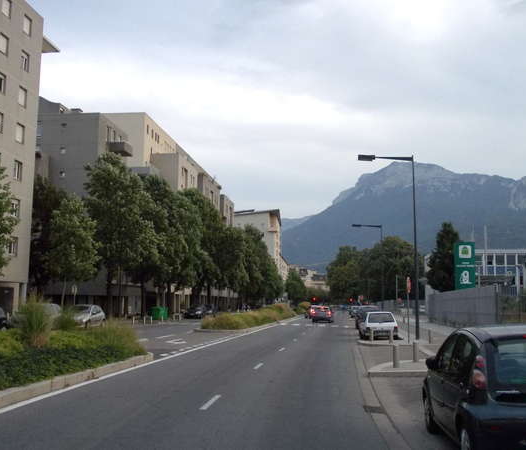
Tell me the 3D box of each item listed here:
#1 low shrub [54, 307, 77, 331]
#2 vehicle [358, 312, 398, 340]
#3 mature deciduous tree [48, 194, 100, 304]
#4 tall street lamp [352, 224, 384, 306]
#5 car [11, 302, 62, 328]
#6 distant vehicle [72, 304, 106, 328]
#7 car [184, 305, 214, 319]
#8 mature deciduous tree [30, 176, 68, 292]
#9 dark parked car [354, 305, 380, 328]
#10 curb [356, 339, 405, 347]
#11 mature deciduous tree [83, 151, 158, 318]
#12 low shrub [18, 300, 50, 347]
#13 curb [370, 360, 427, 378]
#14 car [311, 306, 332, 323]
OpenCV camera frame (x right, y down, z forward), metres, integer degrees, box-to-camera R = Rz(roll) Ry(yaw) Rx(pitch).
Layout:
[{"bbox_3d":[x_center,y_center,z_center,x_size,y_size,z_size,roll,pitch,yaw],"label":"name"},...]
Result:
[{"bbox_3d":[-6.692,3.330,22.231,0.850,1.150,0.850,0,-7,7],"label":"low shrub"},{"bbox_3d":[5.832,5.129,33.510,1.620,1.380,3.700,0,-7,6],"label":"vehicle"},{"bbox_3d":[-13.392,2.442,46.550,3.900,9.200,3.900,-1,-7,6],"label":"mature deciduous tree"},{"bbox_3d":[8.678,4.132,54.846,2.600,8.300,0.320,0,-7,7],"label":"tall street lamp"},{"bbox_3d":[-12.475,5.004,35.264,1.740,1.500,4.200,0,-7,7],"label":"car"},{"bbox_3d":[-11.605,5.983,43.087,1.660,1.450,3.900,-1,-7,11],"label":"distant vehicle"},{"bbox_3d":[-7.125,9.684,73.263,1.750,1.480,4.200,0,-7,7],"label":"car"},{"bbox_3d":[-18.894,2.062,57.753,4.600,12.600,4.600,-1,-7,6],"label":"mature deciduous tree"},{"bbox_3d":[7.405,6.653,46.561,1.740,1.520,4.200,0,-7,7],"label":"dark parked car"},{"bbox_3d":[4.971,4.935,27.651,2.100,0.140,2.300,-1,-7,6],"label":"curb"},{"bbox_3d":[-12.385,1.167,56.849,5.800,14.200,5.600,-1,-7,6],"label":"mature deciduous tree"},{"bbox_3d":[-6.029,2.633,17.381,0.950,1.380,0.950,-1,-7,6],"label":"low shrub"},{"bbox_3d":[3.579,3.587,16.488,2.000,0.140,3.100,-1,-7,6],"label":"curb"},{"bbox_3d":[5.611,8.407,62.161,1.750,1.500,4.200,-1,-7,6],"label":"car"}]

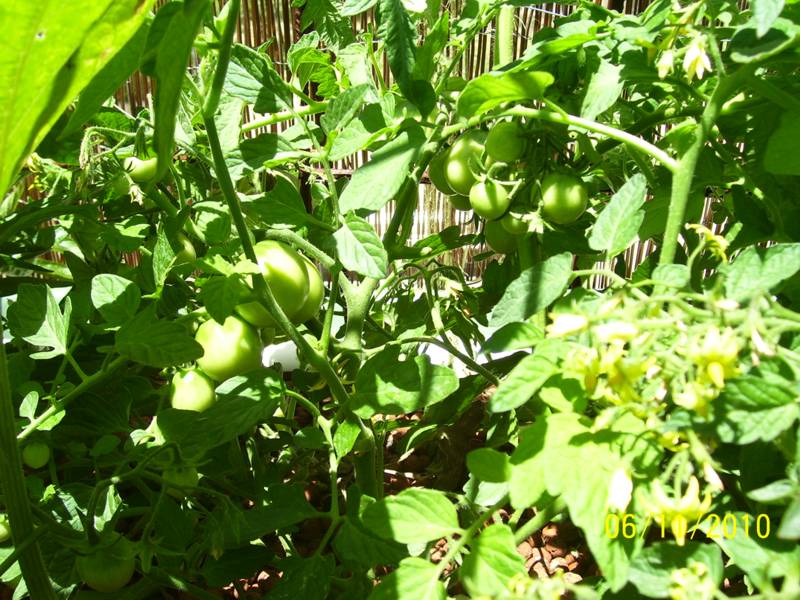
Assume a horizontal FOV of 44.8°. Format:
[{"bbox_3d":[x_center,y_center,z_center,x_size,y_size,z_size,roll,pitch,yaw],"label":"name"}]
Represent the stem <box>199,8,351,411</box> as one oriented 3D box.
[{"bbox_3d":[-0.126,-0.065,0.941,0.067,0.441,0.018,-4,34,13],"label":"stem"}]

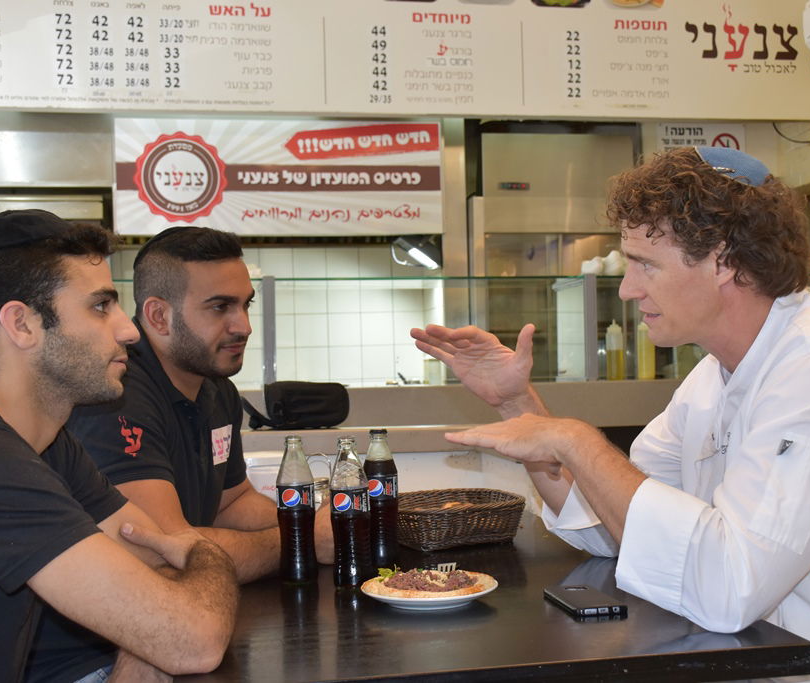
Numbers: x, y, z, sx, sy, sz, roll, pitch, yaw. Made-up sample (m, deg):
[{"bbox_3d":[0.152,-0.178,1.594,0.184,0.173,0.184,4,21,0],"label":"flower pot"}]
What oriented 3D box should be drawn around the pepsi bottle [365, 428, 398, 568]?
[{"bbox_3d":[-0.042,0.273,1.940,0.064,0.232,0.064,-2,0,0],"label":"pepsi bottle"}]

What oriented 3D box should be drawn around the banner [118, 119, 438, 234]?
[{"bbox_3d":[-0.608,-0.814,5.513,1.615,0.568,0.025,-1,0,-8],"label":"banner"}]

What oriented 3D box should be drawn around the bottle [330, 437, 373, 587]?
[{"bbox_3d":[-0.089,0.277,1.806,0.064,0.232,0.064,-2,0,0],"label":"bottle"}]

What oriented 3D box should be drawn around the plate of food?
[{"bbox_3d":[0.038,0.370,1.690,0.210,0.046,0.210,-2,0,0],"label":"plate of food"}]

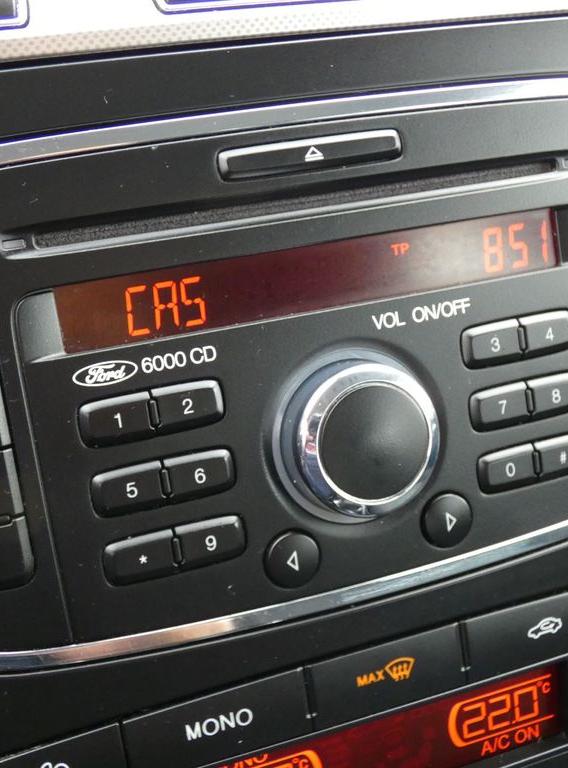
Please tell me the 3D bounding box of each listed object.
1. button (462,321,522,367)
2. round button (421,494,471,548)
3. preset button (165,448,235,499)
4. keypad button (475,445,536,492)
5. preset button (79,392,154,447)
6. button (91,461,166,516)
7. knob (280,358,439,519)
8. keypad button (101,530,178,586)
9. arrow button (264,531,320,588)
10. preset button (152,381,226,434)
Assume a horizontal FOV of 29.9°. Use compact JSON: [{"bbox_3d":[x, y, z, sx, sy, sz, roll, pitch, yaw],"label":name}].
[{"bbox_3d":[0.050,-0.009,0.256,0.016,0.011,0.003,-11,9,-18],"label":"button"},{"bbox_3d":[0.039,0.033,0.256,0.014,0.014,0.003,-11,9,-18],"label":"round button"},{"bbox_3d":[-0.018,0.021,0.235,0.016,0.011,0.003,-11,9,-18],"label":"preset button"},{"bbox_3d":[0.055,0.021,0.261,0.016,0.011,0.003,-11,9,-18],"label":"keypad button"},{"bbox_3d":[-0.036,0.008,0.228,0.016,0.011,0.003,-11,9,-18],"label":"preset button"},{"bbox_3d":[-0.034,0.023,0.230,0.016,0.011,0.003,-11,9,-18],"label":"button"},{"bbox_3d":[0.019,0.013,0.242,0.037,0.037,0.012,-11,9,-18],"label":"knob"},{"bbox_3d":[-0.031,0.039,0.232,0.016,0.011,0.003,-11,9,-18],"label":"keypad button"},{"bbox_3d":[0.002,0.040,0.244,0.014,0.014,0.003,-11,9,-18],"label":"arrow button"},{"bbox_3d":[-0.021,0.005,0.233,0.016,0.011,0.003,-11,9,-18],"label":"preset button"}]

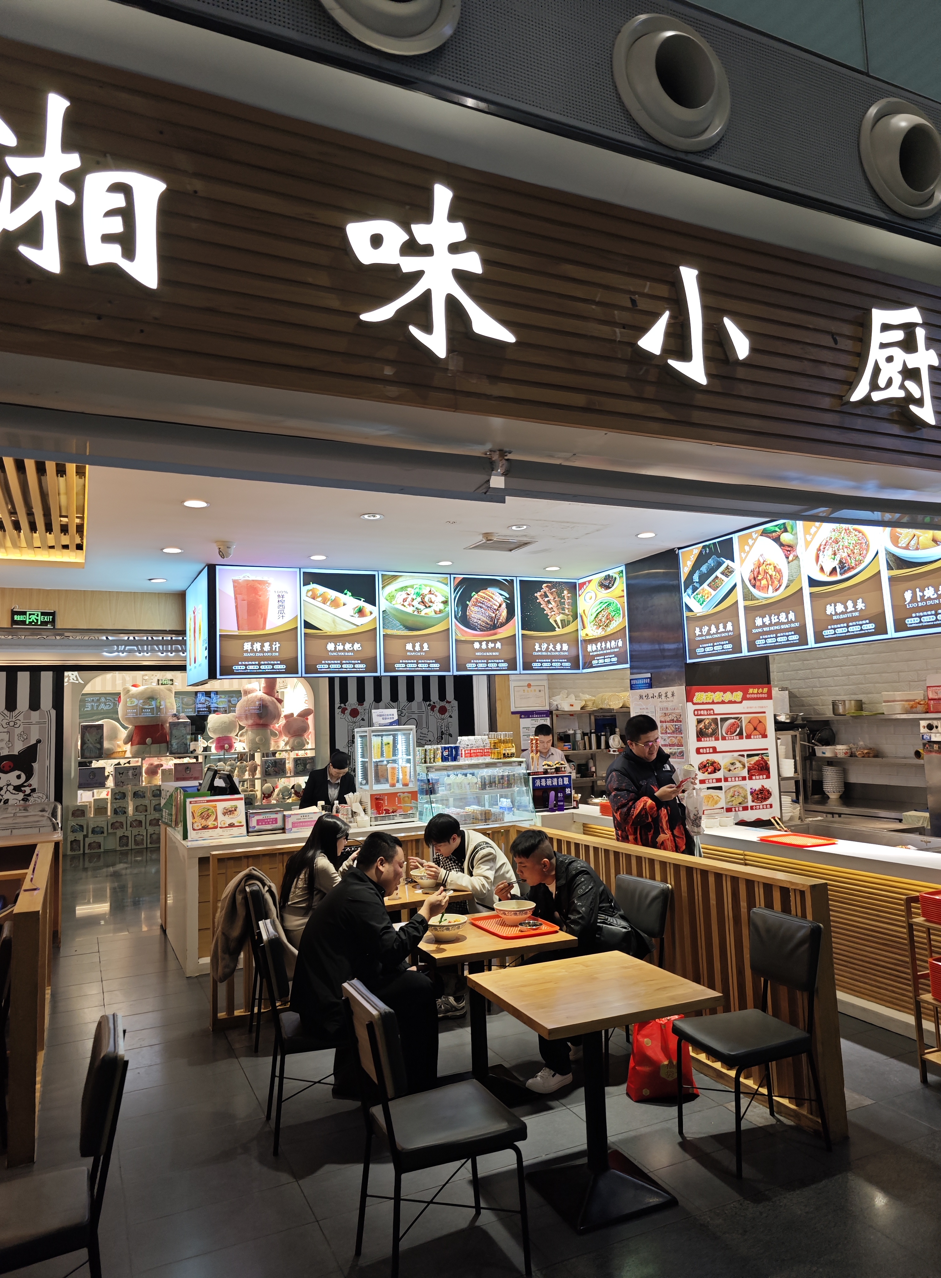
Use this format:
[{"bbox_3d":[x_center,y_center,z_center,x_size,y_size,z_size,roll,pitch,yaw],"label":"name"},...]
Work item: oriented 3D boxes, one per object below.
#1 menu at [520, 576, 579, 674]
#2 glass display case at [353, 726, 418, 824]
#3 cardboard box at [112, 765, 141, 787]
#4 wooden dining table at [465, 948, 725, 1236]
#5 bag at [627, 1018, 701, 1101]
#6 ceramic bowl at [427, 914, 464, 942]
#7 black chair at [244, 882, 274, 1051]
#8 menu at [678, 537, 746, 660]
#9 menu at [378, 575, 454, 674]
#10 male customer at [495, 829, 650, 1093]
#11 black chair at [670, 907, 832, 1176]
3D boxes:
[{"bbox_3d":[0.657,-0.110,7.183,0.600,0.800,0.060,1,-6,-25],"label":"menu"},{"bbox_3d":[-0.723,1.156,7.266,0.425,0.800,0.385,1,-6,-25],"label":"glass display case"},{"bbox_3d":[-5.474,2.189,13.555,0.422,0.362,0.201,0,-6,-25],"label":"cardboard box"},{"bbox_3d":[0.452,1.638,3.113,0.685,0.715,0.680,0,-6,-24],"label":"wooden dining table"},{"bbox_3d":[0.905,1.965,4.050,0.312,0.366,0.131,-1,-6,-10],"label":"bag"},{"bbox_3d":[-0.114,1.333,3.897,0.175,0.090,0.175,-2,-6,0],"label":"ceramic bowl"},{"bbox_3d":[-1.018,1.789,4.779,0.510,0.850,0.410,0,-6,-22],"label":"black chair"},{"bbox_3d":[1.834,-0.289,6.379,0.080,0.881,0.639,0,-6,-25],"label":"menu"},{"bbox_3d":[-0.434,-0.114,6.684,0.600,0.800,0.060,1,-6,-25],"label":"menu"},{"bbox_3d":[0.517,1.505,4.155,0.820,1.180,0.520,1,-6,-28],"label":"male customer"},{"bbox_3d":[1.118,1.575,3.404,0.510,0.850,0.410,0,-6,-22],"label":"black chair"}]

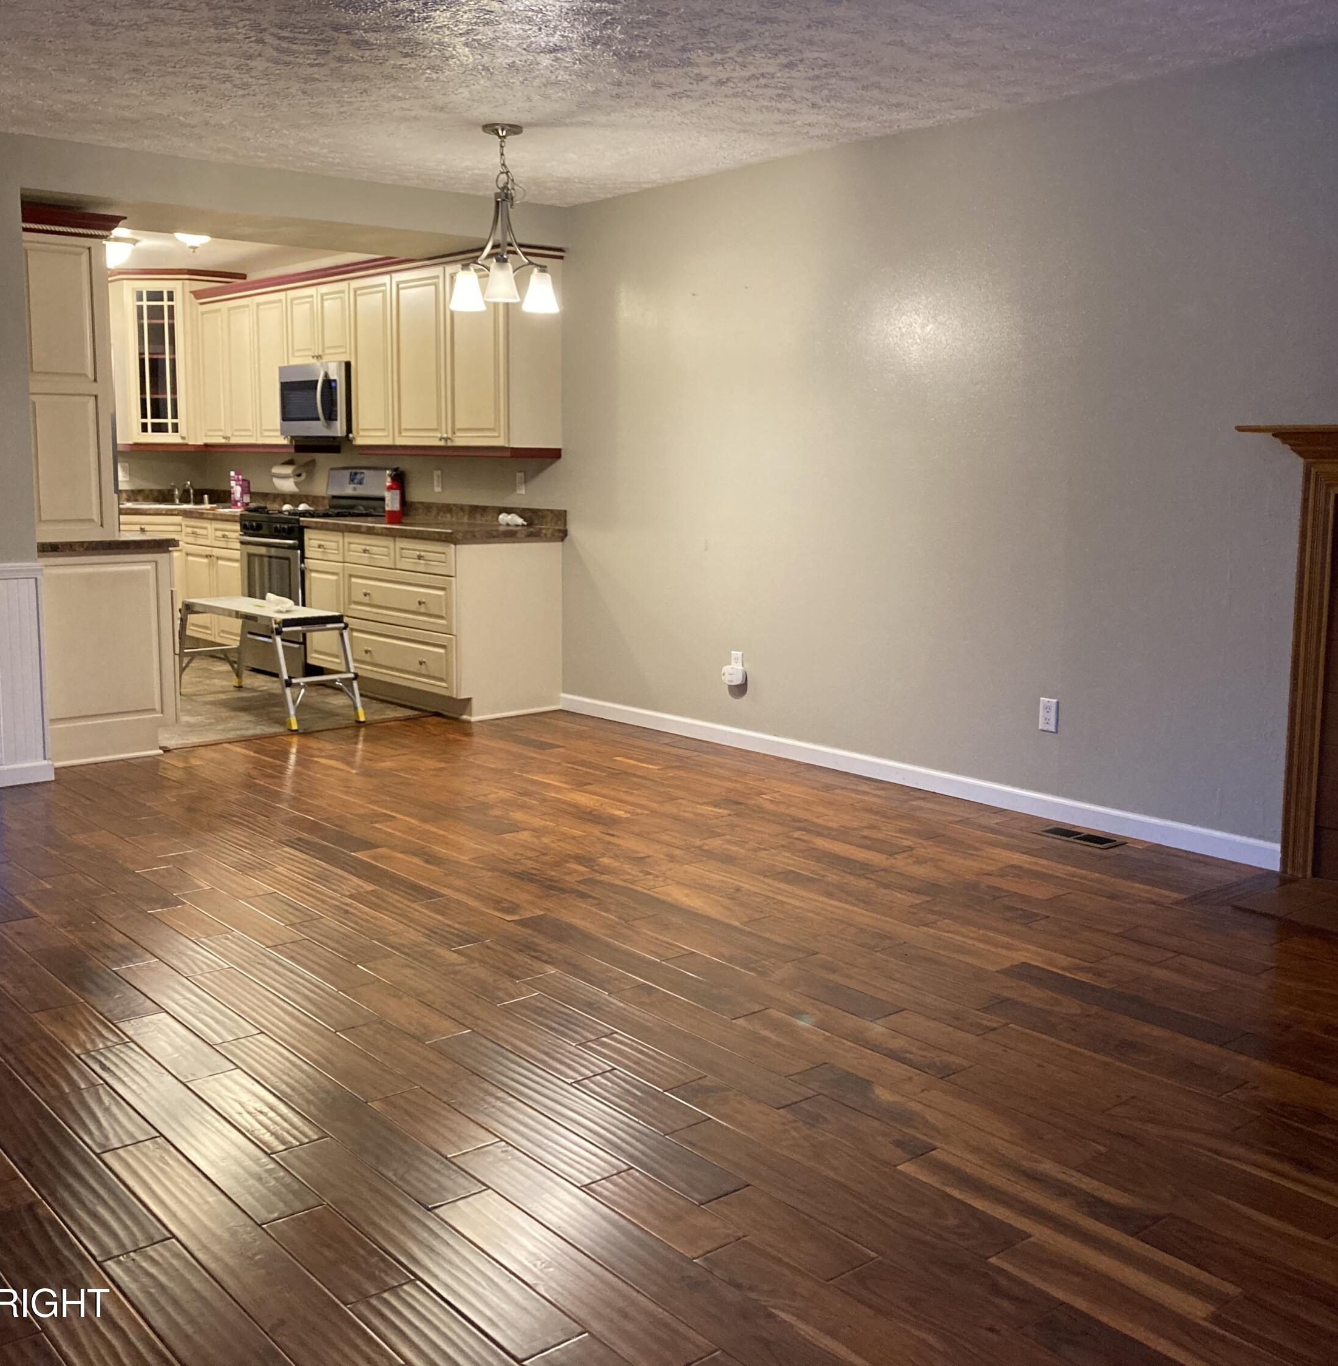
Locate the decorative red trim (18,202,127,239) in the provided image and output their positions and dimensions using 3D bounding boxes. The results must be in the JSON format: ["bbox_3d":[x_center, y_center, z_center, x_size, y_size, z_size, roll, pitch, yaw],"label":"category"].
[{"bbox_3d":[-2.372,-1.819,5.840,0.400,0.094,0.120,-7,11,-39],"label":"decorative red trim"}]

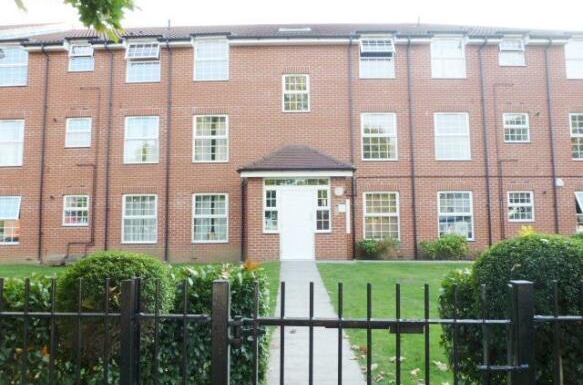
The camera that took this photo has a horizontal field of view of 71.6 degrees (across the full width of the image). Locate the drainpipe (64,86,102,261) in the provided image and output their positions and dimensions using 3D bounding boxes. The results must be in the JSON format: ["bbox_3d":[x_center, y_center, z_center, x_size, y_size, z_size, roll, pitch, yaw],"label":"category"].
[{"bbox_3d":[-6.891,-0.655,13.328,0.968,5.802,0.150,0,-4,1],"label":"drainpipe"}]

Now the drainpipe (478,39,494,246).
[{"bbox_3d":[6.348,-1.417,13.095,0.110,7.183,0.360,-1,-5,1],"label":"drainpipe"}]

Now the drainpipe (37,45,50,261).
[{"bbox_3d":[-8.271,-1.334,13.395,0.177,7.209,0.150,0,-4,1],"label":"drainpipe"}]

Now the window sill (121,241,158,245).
[{"bbox_3d":[-4.919,1.635,13.148,1.194,0.090,0.130,-1,-5,1],"label":"window sill"}]

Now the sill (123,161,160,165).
[{"bbox_3d":[-4.929,-0.973,13.371,1.204,0.090,0.130,-1,-5,1],"label":"sill"}]

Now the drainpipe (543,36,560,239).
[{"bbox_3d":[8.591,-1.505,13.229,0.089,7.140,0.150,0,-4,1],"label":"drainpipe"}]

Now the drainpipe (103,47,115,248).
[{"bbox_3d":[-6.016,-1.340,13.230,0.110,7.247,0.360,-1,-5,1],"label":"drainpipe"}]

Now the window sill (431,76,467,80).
[{"bbox_3d":[5.259,-3.813,13.521,1.182,0.084,0.130,0,-4,1],"label":"window sill"}]

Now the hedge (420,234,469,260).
[{"bbox_3d":[4.718,1.702,12.575,1.493,0.877,0.800,-1,-5,1],"label":"hedge"}]

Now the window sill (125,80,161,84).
[{"bbox_3d":[-4.948,-3.704,13.606,1.185,0.090,0.130,-1,-5,1],"label":"window sill"}]

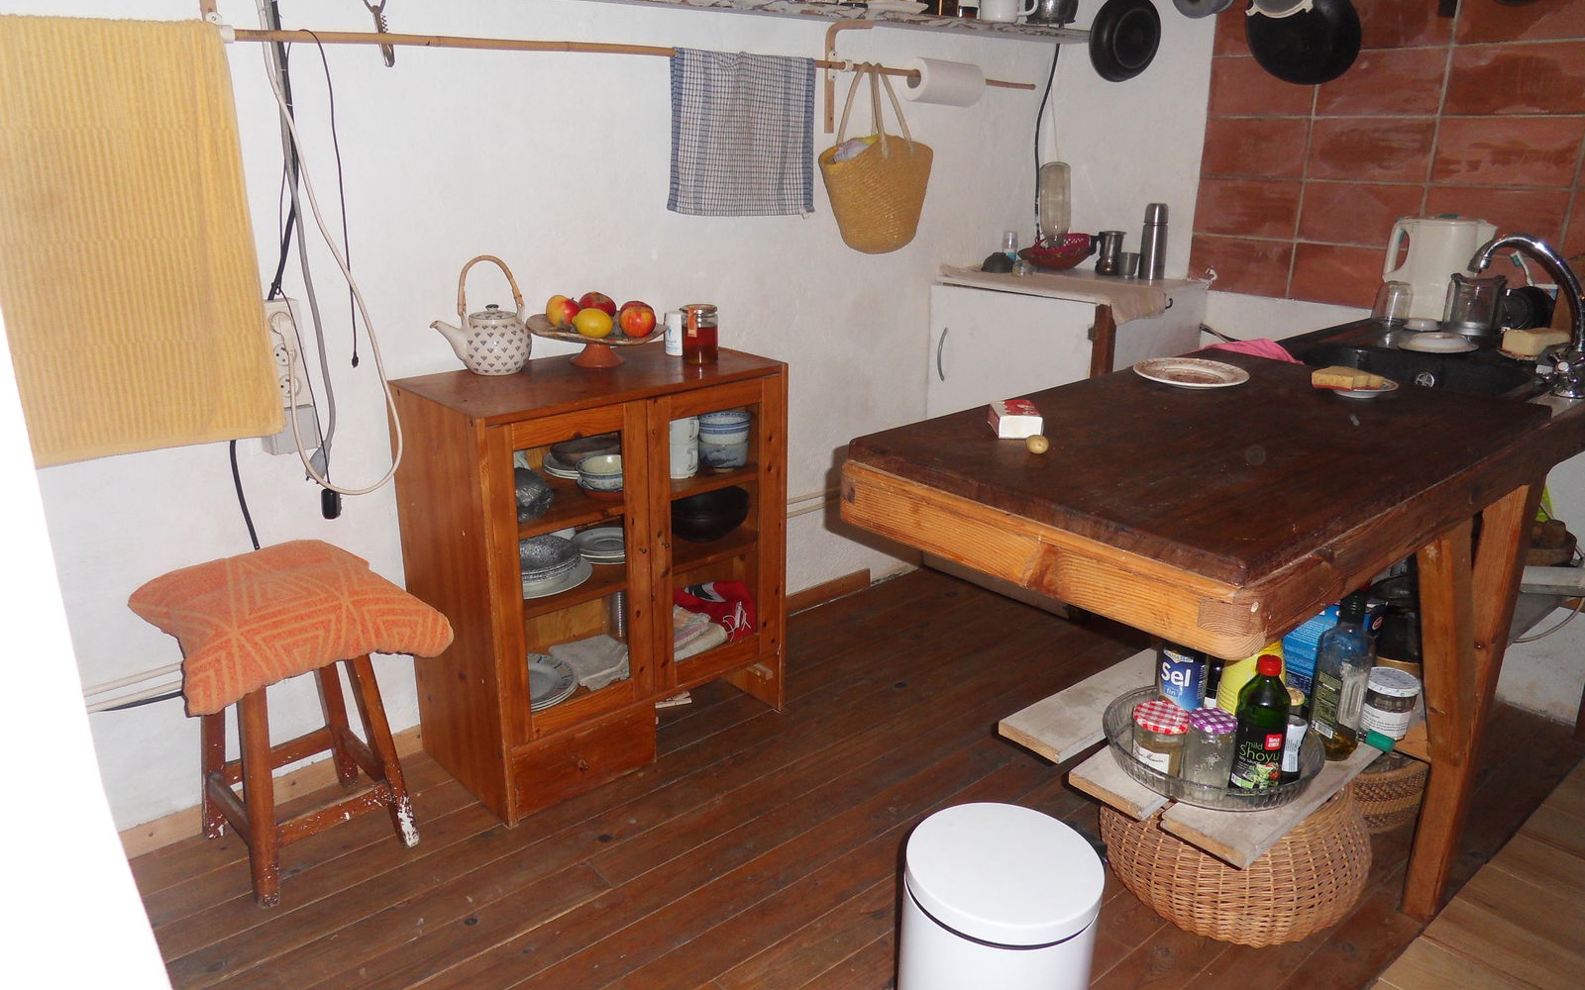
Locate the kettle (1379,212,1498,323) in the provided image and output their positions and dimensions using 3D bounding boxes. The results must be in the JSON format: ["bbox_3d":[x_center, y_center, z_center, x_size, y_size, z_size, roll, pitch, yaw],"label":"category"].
[{"bbox_3d":[1.496,-0.529,2.559,0.215,0.235,0.140,17,24,39],"label":"kettle"}]

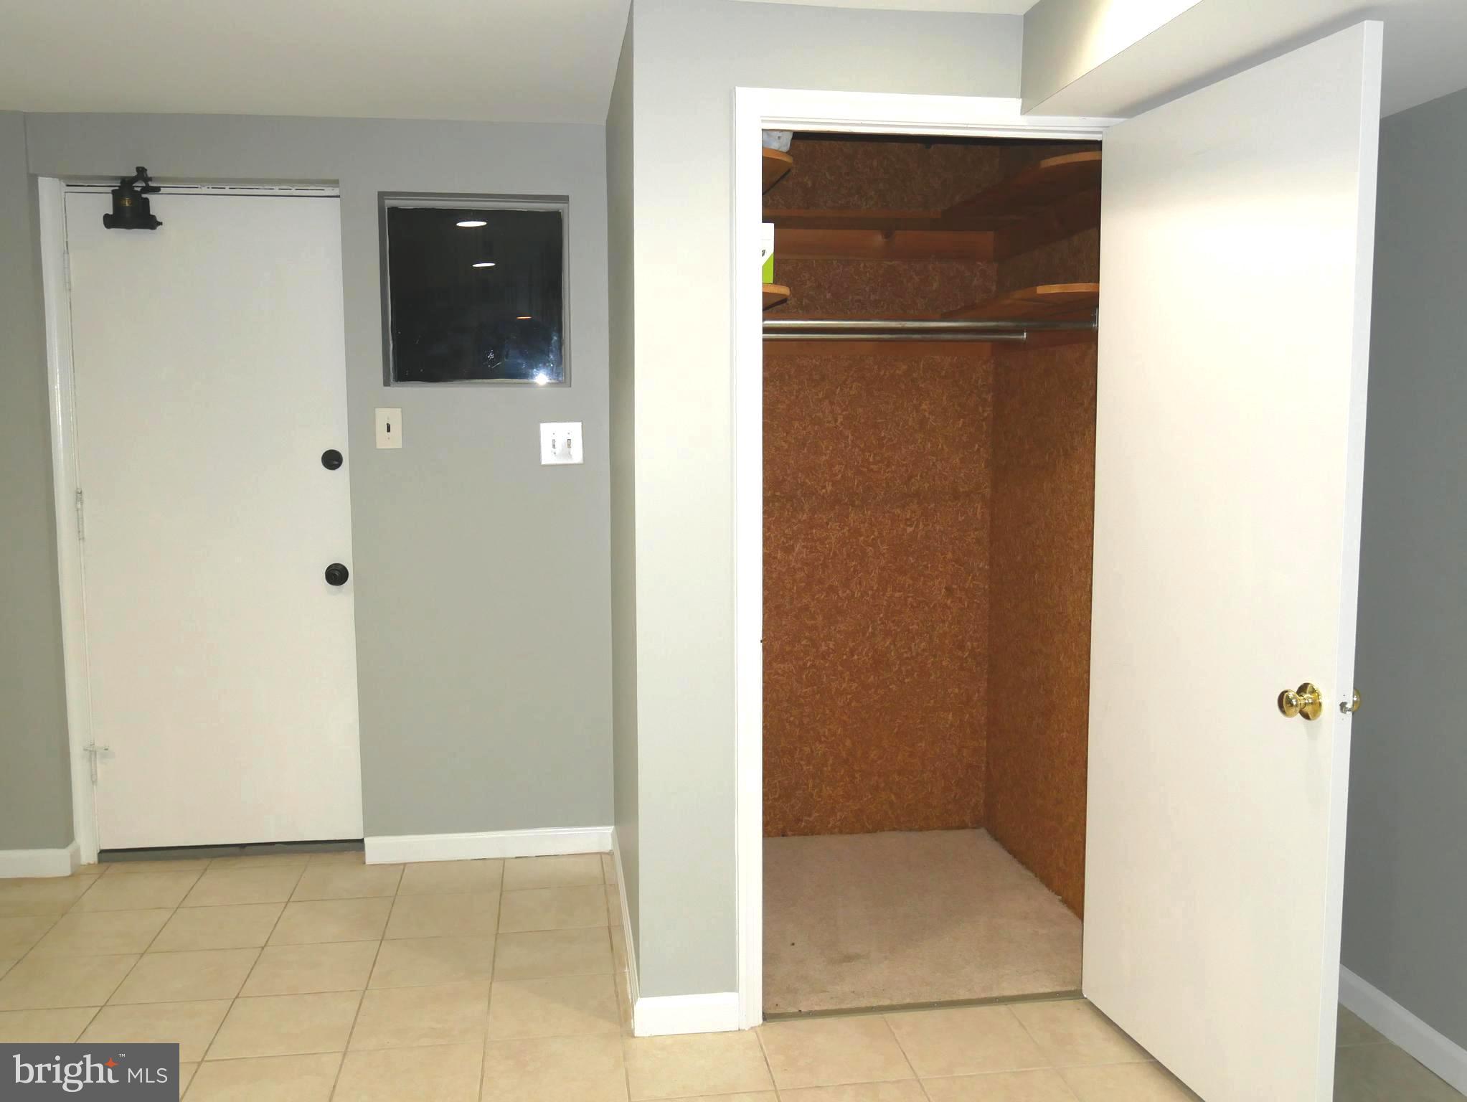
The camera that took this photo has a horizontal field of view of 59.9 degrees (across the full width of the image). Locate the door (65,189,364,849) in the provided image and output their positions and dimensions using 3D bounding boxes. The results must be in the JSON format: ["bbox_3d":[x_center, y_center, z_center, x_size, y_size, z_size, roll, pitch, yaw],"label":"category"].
[{"bbox_3d":[-1.587,-0.072,3.968,0.816,2.019,0.045,-1,6,-8],"label":"door"}]

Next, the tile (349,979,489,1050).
[{"bbox_3d":[-0.736,1.105,3.020,0.302,0.010,0.302,-1,6,-8],"label":"tile"}]

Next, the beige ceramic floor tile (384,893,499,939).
[{"bbox_3d":[-0.822,1.038,3.624,0.302,0.010,0.302,-1,6,-8],"label":"beige ceramic floor tile"}]

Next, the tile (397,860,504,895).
[{"bbox_3d":[-0.853,0.998,3.880,0.300,0.010,0.295,-1,6,-8],"label":"tile"}]

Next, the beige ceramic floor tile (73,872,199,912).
[{"bbox_3d":[-1.766,1.016,3.780,0.303,0.010,0.313,-1,6,-8],"label":"beige ceramic floor tile"}]

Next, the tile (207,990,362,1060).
[{"bbox_3d":[-1.028,1.098,2.945,0.300,0.010,0.300,-1,6,-8],"label":"tile"}]

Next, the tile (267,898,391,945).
[{"bbox_3d":[-1.113,1.034,3.543,0.300,0.010,0.300,-1,6,-8],"label":"tile"}]

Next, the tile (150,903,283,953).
[{"bbox_3d":[-1.430,1.048,3.538,0.302,0.010,0.302,-1,6,-8],"label":"tile"}]

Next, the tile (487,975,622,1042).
[{"bbox_3d":[-0.426,1.087,3.028,0.300,0.010,0.300,-1,6,-8],"label":"tile"}]

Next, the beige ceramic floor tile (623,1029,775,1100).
[{"bbox_3d":[-0.084,1.118,2.788,0.303,0.010,0.303,-1,6,-8],"label":"beige ceramic floor tile"}]

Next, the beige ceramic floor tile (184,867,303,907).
[{"bbox_3d":[-1.464,1.011,3.823,0.303,0.010,0.313,-1,6,-8],"label":"beige ceramic floor tile"}]

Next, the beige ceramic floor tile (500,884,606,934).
[{"bbox_3d":[-0.518,1.034,3.667,0.302,0.010,0.302,-1,6,-8],"label":"beige ceramic floor tile"}]

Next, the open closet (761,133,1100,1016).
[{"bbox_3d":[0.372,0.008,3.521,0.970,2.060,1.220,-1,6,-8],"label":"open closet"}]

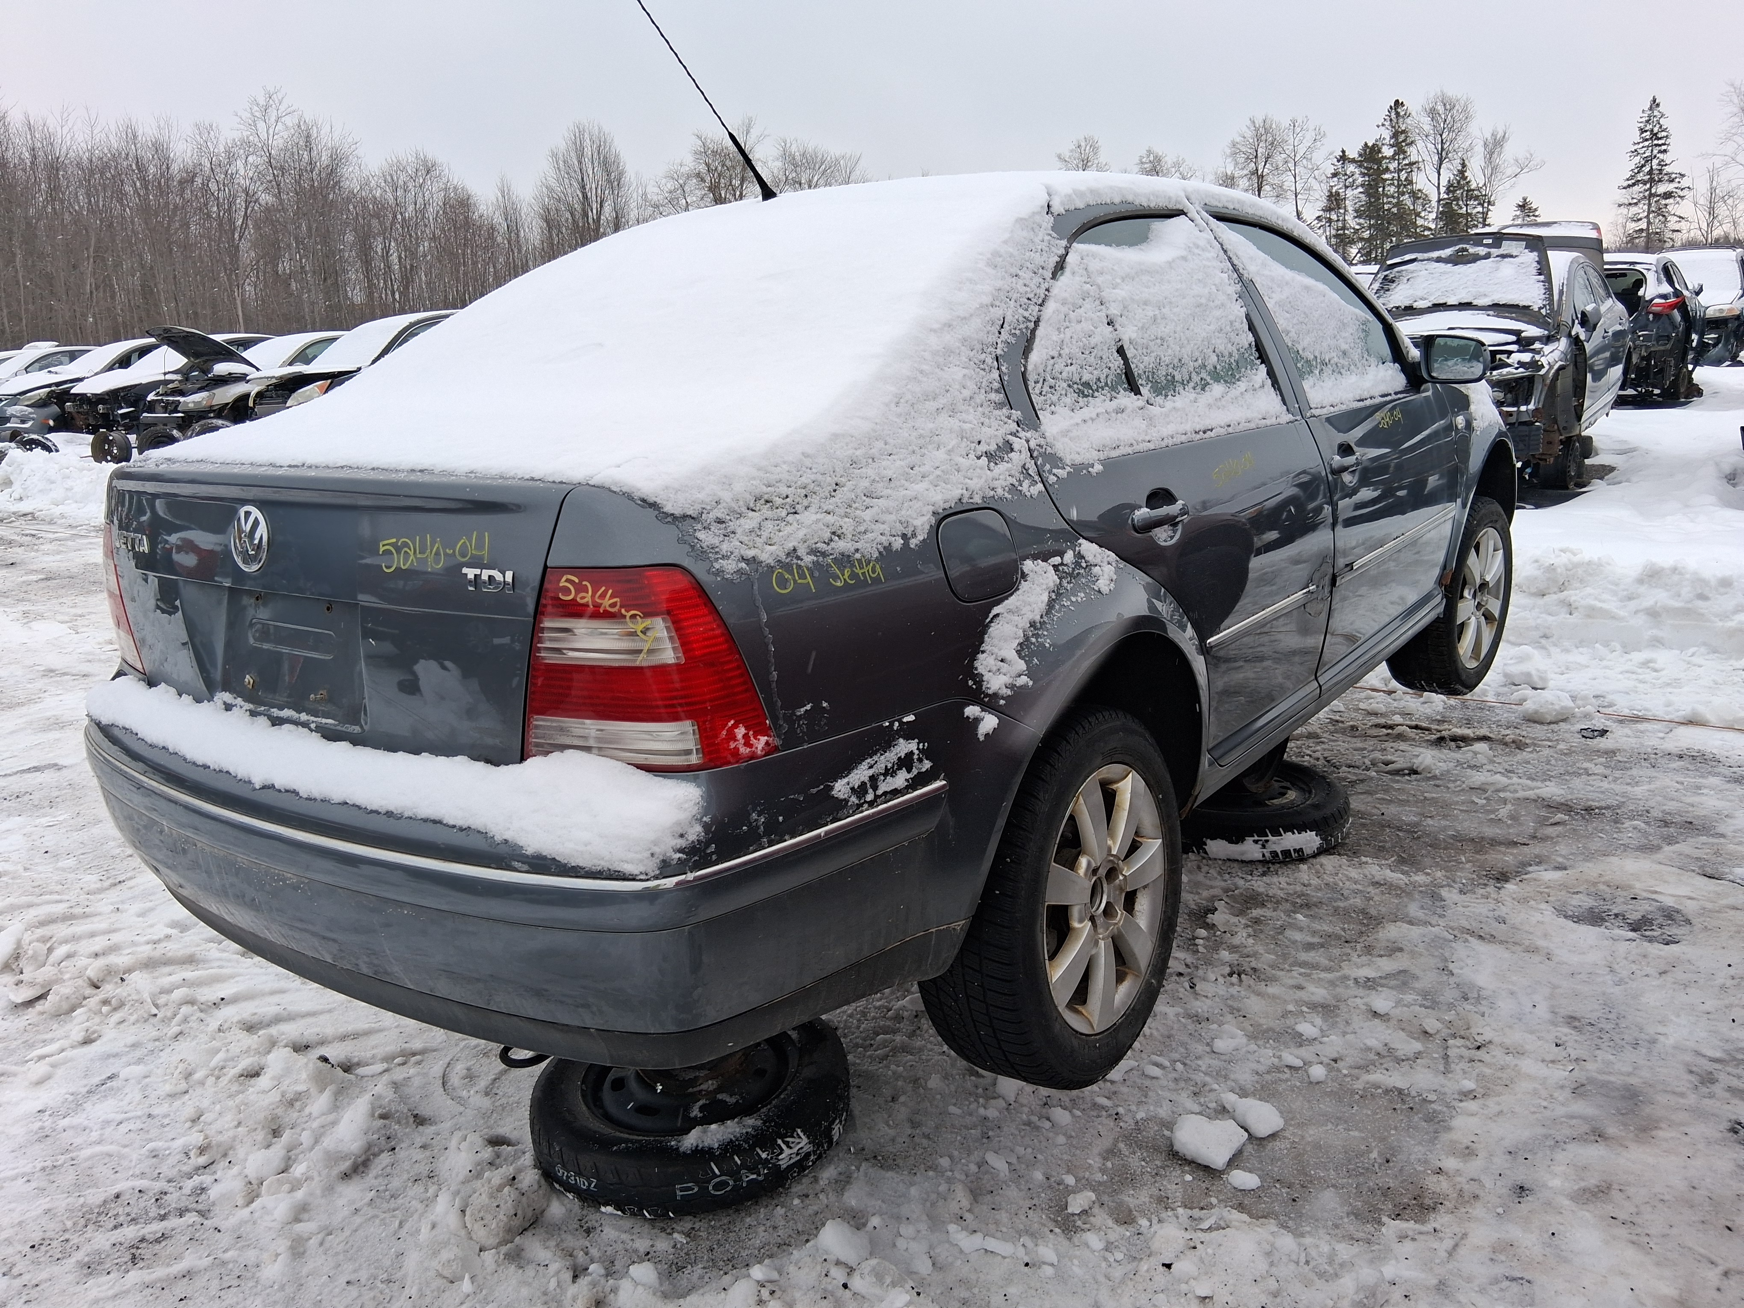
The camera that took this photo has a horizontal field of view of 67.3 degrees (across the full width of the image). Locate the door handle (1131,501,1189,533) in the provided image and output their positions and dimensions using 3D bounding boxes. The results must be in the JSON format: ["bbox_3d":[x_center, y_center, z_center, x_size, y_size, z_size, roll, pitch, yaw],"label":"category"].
[{"bbox_3d":[0.444,-0.216,2.051,0.052,0.046,0.190,7,17,36],"label":"door handle"}]

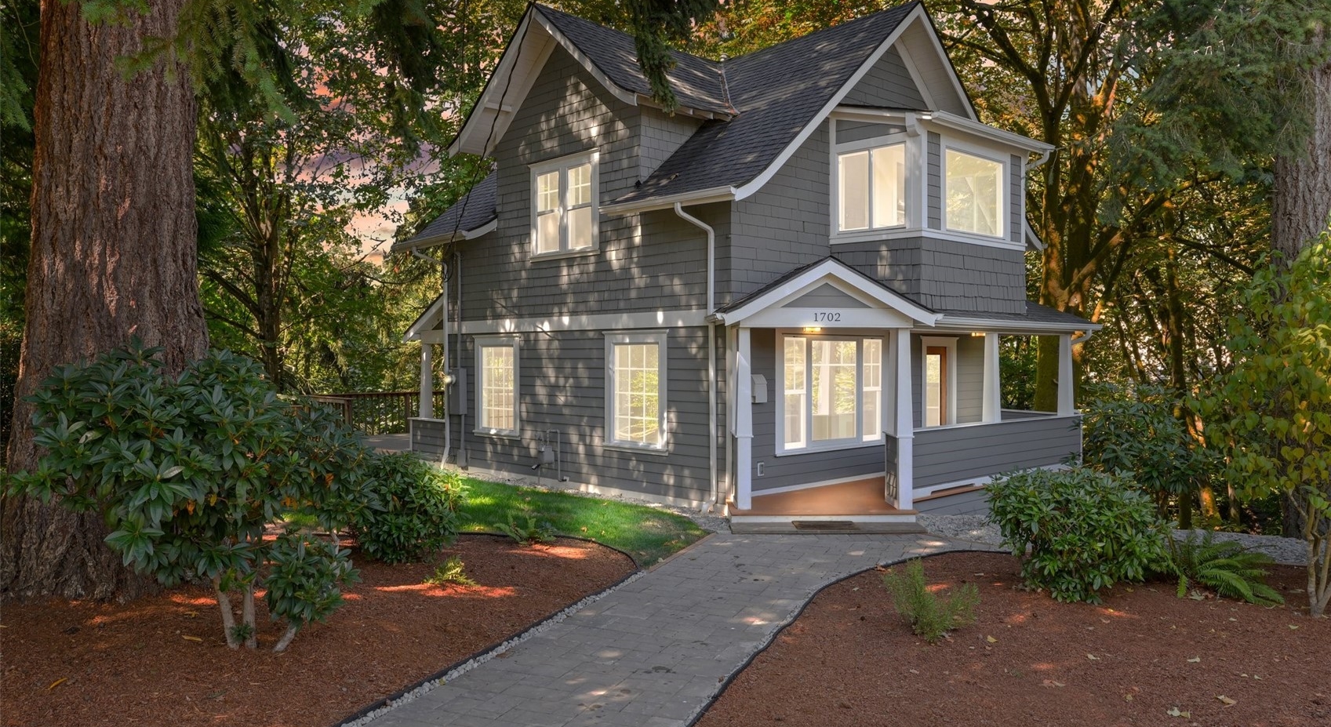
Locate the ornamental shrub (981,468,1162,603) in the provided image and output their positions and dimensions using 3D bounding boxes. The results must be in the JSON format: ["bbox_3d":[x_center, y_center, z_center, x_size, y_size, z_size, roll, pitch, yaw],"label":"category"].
[{"bbox_3d":[3.649,1.444,8.550,1.500,1.100,1.400,0,1,23],"label":"ornamental shrub"}]

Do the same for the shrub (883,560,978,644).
[{"bbox_3d":[1.945,1.692,7.050,0.680,0.620,0.580,0,1,16],"label":"shrub"}]

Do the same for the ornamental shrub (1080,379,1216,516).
[{"bbox_3d":[6.167,1.074,12.300,1.650,1.750,1.500,0,1,27],"label":"ornamental shrub"}]

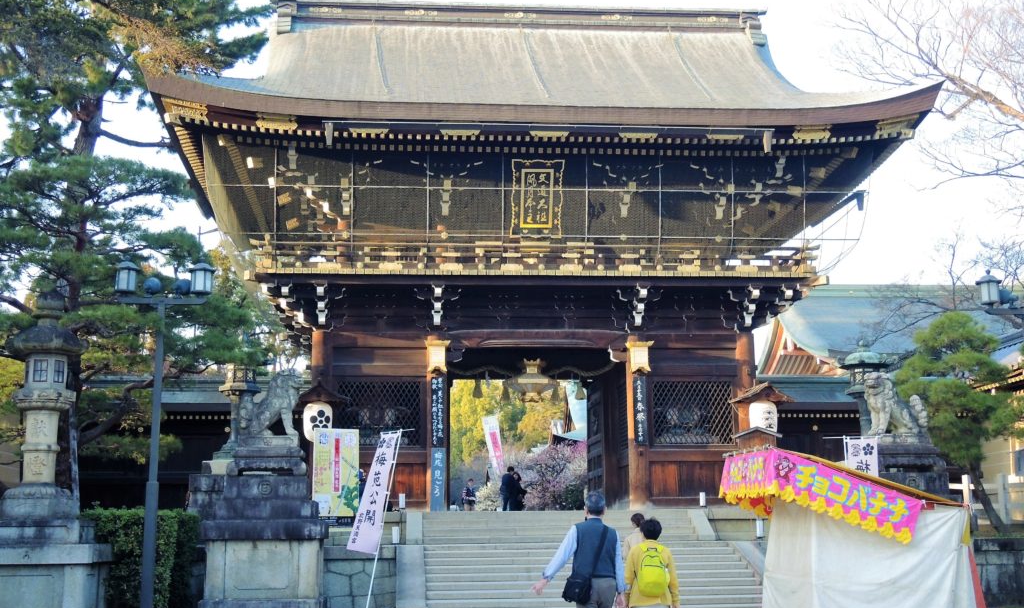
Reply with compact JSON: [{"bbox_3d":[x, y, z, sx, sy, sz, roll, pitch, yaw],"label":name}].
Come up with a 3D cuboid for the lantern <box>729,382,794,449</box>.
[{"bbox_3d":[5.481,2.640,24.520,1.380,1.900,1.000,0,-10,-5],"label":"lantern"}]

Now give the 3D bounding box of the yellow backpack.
[{"bbox_3d":[1.347,2.538,10.636,0.287,0.465,0.188,0,-11,-5],"label":"yellow backpack"}]

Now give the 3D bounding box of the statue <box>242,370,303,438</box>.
[{"bbox_3d":[-3.886,1.615,18.191,0.970,1.119,0.544,-1,-11,0],"label":"statue"}]

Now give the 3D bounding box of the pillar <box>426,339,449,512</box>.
[{"bbox_3d":[-1.684,2.702,25.342,0.446,3.987,0.446,0,-11,-5],"label":"pillar"}]

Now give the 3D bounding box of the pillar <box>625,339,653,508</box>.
[{"bbox_3d":[2.864,2.667,25.550,0.500,3.930,0.500,0,-10,-5],"label":"pillar"}]

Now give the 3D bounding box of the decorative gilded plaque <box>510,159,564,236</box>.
[{"bbox_3d":[0.585,-2.409,25.716,1.188,1.772,0.178,0,6,-5],"label":"decorative gilded plaque"}]

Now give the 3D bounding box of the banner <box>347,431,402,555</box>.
[{"bbox_3d":[-1.953,2.705,16.043,0.465,1.762,0.079,2,-15,36],"label":"banner"}]

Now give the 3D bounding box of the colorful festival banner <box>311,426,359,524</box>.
[{"bbox_3d":[-3.326,3.281,21.142,0.930,1.880,0.060,2,-11,-15],"label":"colorful festival banner"}]

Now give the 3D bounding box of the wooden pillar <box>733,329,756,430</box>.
[{"bbox_3d":[5.425,2.692,25.921,0.426,4.028,0.426,0,-11,-5],"label":"wooden pillar"}]

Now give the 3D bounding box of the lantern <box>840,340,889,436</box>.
[{"bbox_3d":[6.990,1.879,22.144,0.960,2.300,0.960,0,-10,-5],"label":"lantern"}]

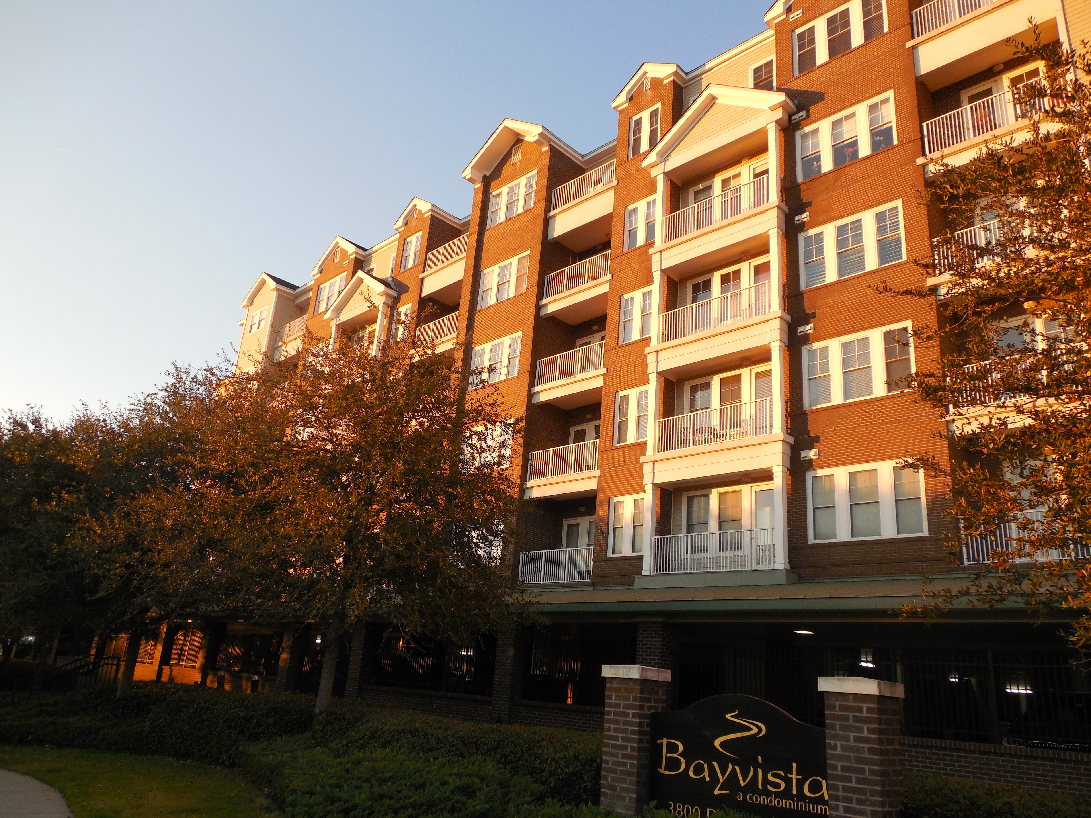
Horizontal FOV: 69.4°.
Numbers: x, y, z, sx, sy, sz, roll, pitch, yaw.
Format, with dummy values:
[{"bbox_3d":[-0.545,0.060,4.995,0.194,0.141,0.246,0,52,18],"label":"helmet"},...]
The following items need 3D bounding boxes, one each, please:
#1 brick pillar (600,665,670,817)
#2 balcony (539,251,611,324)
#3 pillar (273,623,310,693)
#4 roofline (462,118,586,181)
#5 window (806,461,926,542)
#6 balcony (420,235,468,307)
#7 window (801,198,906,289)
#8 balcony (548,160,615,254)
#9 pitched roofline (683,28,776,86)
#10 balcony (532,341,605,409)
[{"bbox_3d":[0.808,3.138,7.209,0.470,1.485,0.472,-14,-26,43],"label":"brick pillar"},{"bbox_3d":[1.763,-4.284,29.513,3.589,1.647,1.998,-14,-26,43],"label":"balcony"},{"bbox_3d":[-7.776,7.818,24.223,0.600,2.500,0.600,-13,-26,41],"label":"pillar"},{"bbox_3d":[-0.733,-10.971,34.661,4.987,2.258,3.300,-13,-25,43],"label":"roofline"},{"bbox_3d":[7.690,2.255,19.013,2.882,1.834,0.139,-14,-26,43],"label":"window"},{"bbox_3d":[-3.893,-6.188,36.266,3.608,2.294,1.942,-14,-26,43],"label":"balcony"},{"bbox_3d":[8.060,-4.297,20.836,2.786,1.787,0.120,-13,-26,41],"label":"window"},{"bbox_3d":[1.887,-7.675,30.682,3.418,2.318,1.920,-13,-25,43],"label":"balcony"},{"bbox_3d":[6.335,-11.789,26.801,3.400,0.620,0.600,-13,-26,41],"label":"pitched roofline"},{"bbox_3d":[1.486,-0.974,28.361,3.589,1.683,1.998,-14,-26,43],"label":"balcony"}]

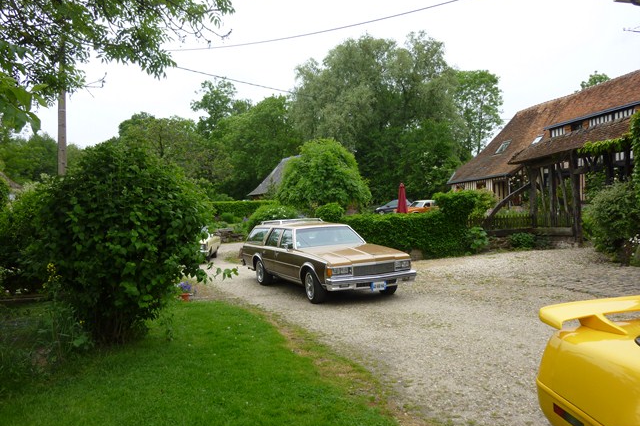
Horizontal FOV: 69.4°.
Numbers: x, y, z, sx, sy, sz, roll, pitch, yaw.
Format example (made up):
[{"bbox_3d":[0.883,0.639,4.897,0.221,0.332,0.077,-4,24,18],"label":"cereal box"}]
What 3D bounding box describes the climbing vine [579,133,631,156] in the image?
[{"bbox_3d":[9.171,-2.208,14.900,0.600,0.600,3.100,-1,-1,-3],"label":"climbing vine"}]

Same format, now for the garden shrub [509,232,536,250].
[{"bbox_3d":[7.890,1.070,18.000,1.080,0.750,0.950,-2,-1,24],"label":"garden shrub"}]

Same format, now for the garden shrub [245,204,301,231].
[{"bbox_3d":[-2.107,0.288,20.500,2.450,1.450,2.100,-1,-1,-6],"label":"garden shrub"}]

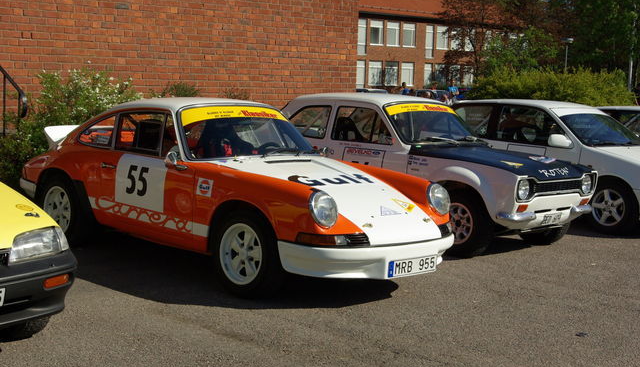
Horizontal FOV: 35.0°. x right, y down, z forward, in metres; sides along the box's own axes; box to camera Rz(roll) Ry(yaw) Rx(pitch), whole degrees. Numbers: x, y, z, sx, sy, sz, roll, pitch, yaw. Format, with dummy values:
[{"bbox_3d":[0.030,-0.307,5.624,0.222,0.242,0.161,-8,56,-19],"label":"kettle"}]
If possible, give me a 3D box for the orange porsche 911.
[{"bbox_3d":[-0.810,-0.037,8.032,1.650,1.290,4.100,-4,9,-45],"label":"orange porsche 911"}]

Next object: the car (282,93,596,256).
[{"bbox_3d":[0.744,-0.223,10.099,1.620,1.380,3.960,-4,9,-45],"label":"car"}]

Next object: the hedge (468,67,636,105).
[{"bbox_3d":[6.257,-2.082,27.583,4.600,2.142,1.600,3,6,13],"label":"hedge"}]

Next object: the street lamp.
[{"bbox_3d":[11.411,-4.761,47.007,0.550,3.931,0.550,3,6,13],"label":"street lamp"}]

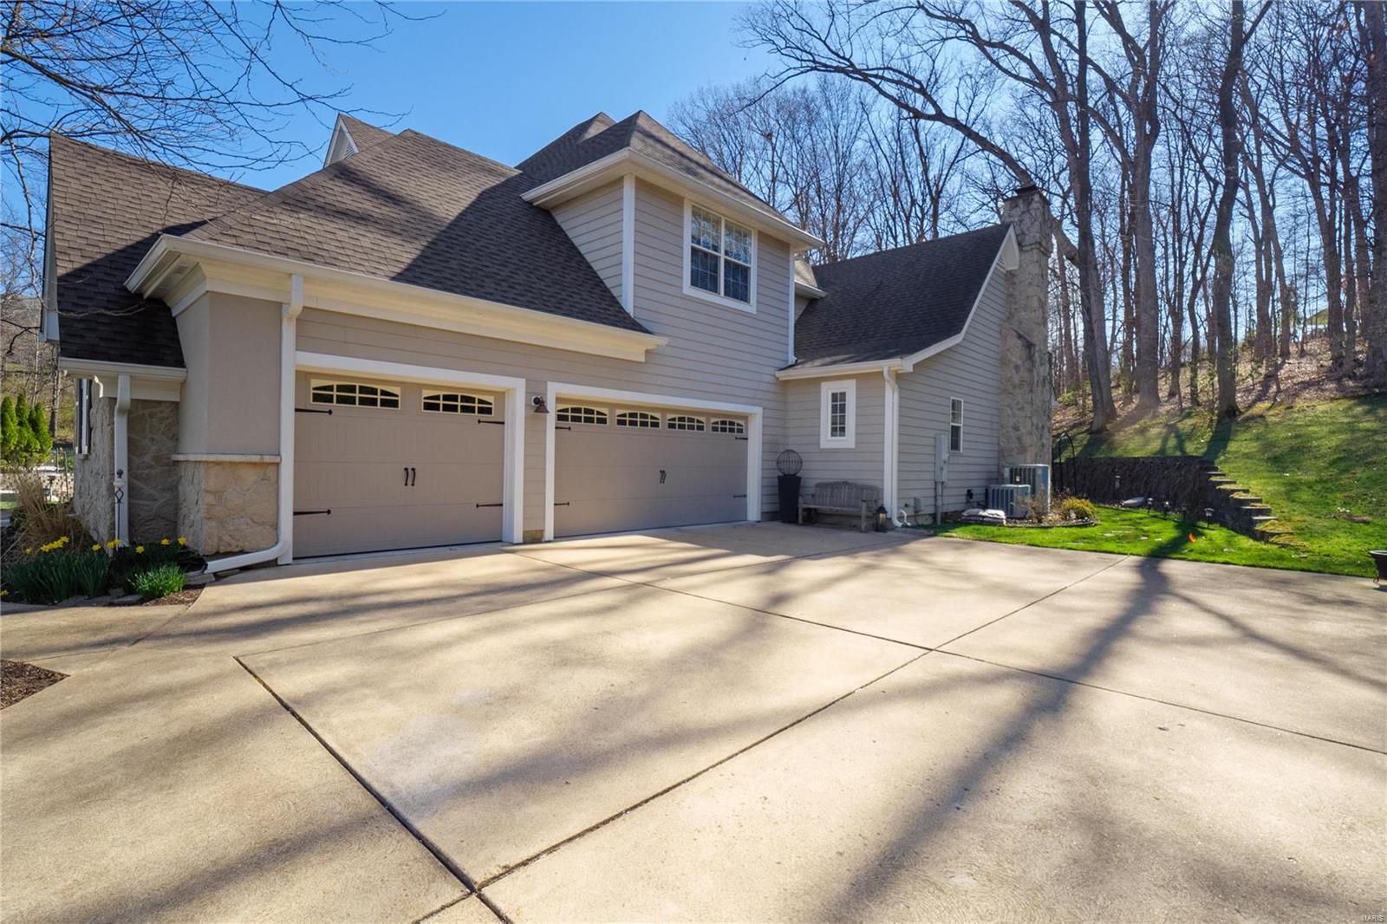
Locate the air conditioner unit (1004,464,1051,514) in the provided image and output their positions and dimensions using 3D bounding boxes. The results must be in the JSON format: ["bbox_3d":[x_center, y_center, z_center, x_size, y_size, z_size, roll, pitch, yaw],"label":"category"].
[{"bbox_3d":[8.027,0.678,14.896,0.780,1.170,0.780,0,-1,43],"label":"air conditioner unit"}]

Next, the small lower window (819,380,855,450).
[{"bbox_3d":[2.939,-0.949,12.445,0.789,1.350,0.080,1,0,44],"label":"small lower window"}]

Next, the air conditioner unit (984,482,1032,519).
[{"bbox_3d":[7.316,0.899,14.307,0.700,0.760,0.700,0,-1,43],"label":"air conditioner unit"}]

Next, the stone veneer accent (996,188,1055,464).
[{"bbox_3d":[8.693,-2.835,16.104,0.810,8.470,1.580,0,-1,45],"label":"stone veneer accent"}]

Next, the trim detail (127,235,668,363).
[{"bbox_3d":[-3.591,-1.870,8.682,2.528,0.395,6.408,0,-1,45],"label":"trim detail"}]

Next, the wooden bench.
[{"bbox_3d":[2.808,0.815,11.781,1.420,0.890,0.680,0,-1,41],"label":"wooden bench"}]

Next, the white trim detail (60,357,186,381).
[{"bbox_3d":[-6.020,-0.976,6.535,0.250,0.160,0.970,0,-1,45],"label":"white trim detail"}]

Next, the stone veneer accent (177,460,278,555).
[{"bbox_3d":[-5.168,0.486,6.830,1.420,0.945,0.640,0,-1,43],"label":"stone veneer accent"}]

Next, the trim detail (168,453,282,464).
[{"bbox_3d":[-5.198,-0.027,6.839,1.500,0.090,0.680,0,-1,43],"label":"trim detail"}]

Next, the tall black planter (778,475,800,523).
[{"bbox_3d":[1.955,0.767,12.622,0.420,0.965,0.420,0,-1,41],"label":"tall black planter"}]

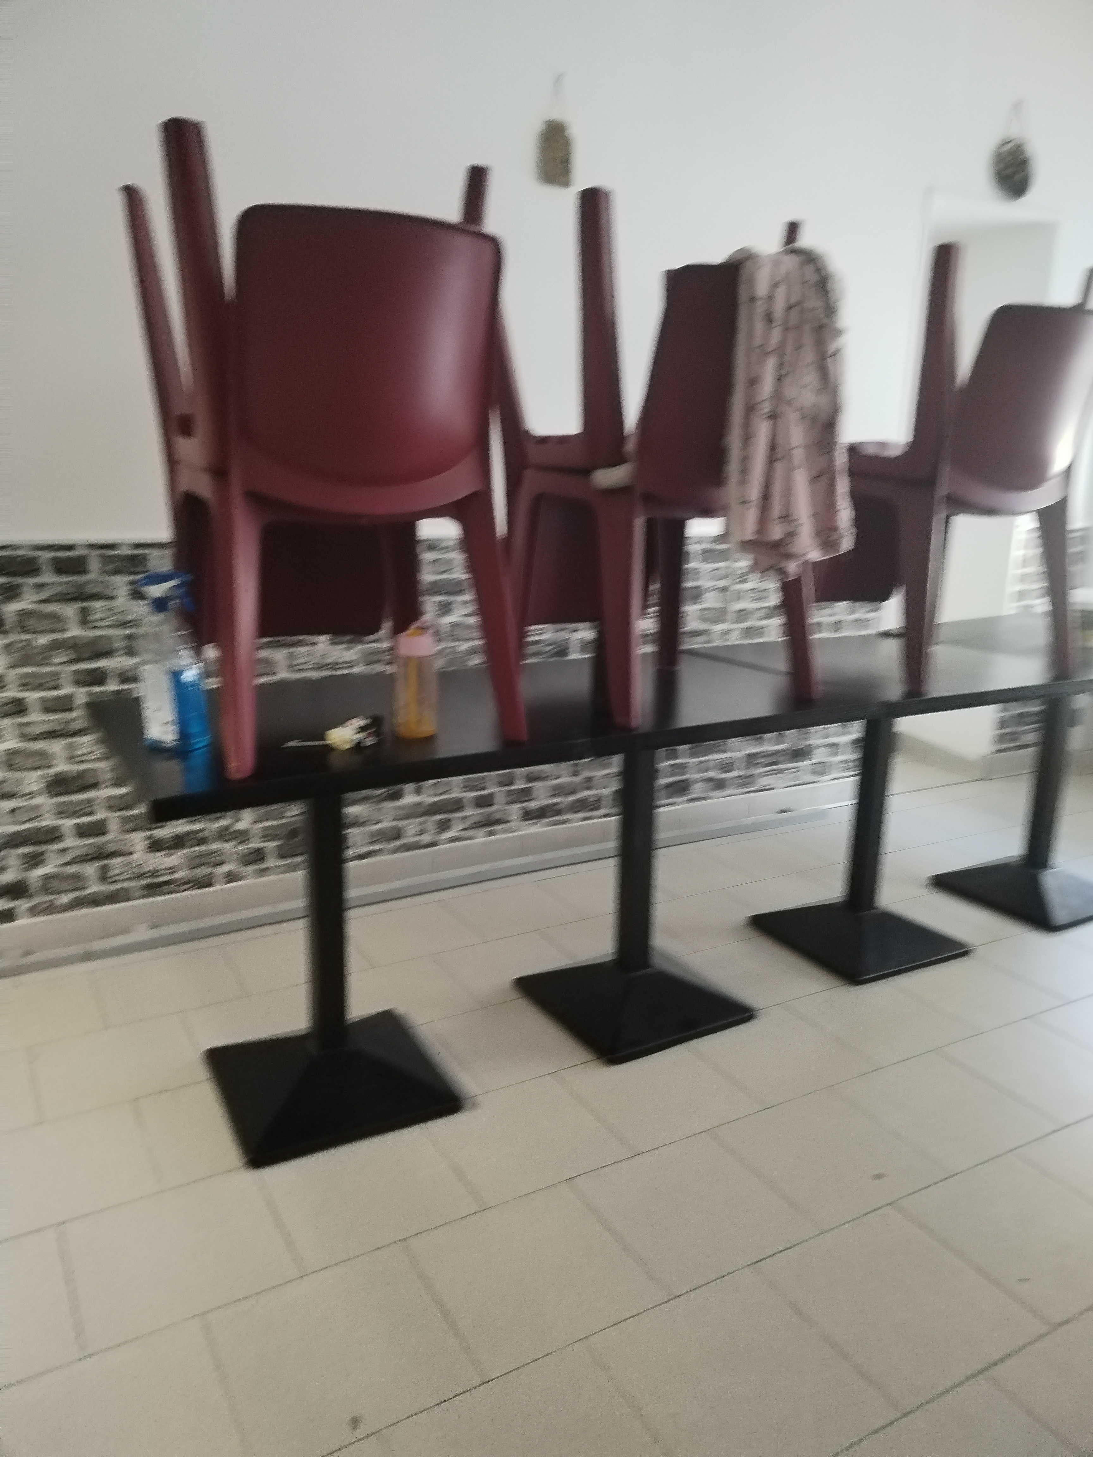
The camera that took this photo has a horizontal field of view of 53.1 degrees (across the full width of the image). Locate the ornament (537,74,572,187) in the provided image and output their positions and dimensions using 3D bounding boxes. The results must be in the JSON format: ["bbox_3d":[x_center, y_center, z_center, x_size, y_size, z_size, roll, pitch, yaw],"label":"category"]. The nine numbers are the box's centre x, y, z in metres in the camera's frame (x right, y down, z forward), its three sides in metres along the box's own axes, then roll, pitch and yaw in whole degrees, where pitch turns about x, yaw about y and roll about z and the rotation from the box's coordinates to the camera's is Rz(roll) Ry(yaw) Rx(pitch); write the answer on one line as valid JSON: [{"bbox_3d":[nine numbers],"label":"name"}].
[{"bbox_3d":[0.023,-1.559,2.862,0.084,0.255,0.025,-7,16,-29],"label":"ornament"}]

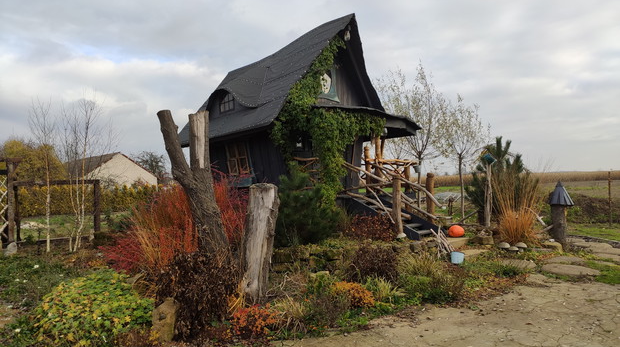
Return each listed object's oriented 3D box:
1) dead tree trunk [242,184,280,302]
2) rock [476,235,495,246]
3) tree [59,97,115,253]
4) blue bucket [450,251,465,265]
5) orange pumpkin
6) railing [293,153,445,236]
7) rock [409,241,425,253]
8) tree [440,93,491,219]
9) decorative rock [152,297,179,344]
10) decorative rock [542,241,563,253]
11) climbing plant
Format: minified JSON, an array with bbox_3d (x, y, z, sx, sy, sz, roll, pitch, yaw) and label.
[{"bbox_3d":[-0.634,0.879,5.850,0.430,1.480,0.400,-1,-1,0],"label":"dead tree trunk"},{"bbox_3d":[3.693,1.410,9.800,0.370,0.210,0.290,-1,-1,0],"label":"rock"},{"bbox_3d":[-4.895,0.044,10.200,1.120,3.380,1.050,-1,-1,0],"label":"tree"},{"bbox_3d":[2.724,1.570,8.600,0.250,0.250,0.250,-1,-1,0],"label":"blue bucket"},{"bbox_3d":[3.429,1.358,10.900,0.370,0.270,0.370,-1,-1,0],"label":"orange pumpkin"},{"bbox_3d":[1.320,0.420,9.950,3.050,1.650,1.600,-1,-1,-33],"label":"railing"},{"bbox_3d":[2.127,1.478,9.300,0.310,0.230,0.260,-1,-1,0],"label":"rock"},{"bbox_3d":[5.308,-0.515,16.000,1.750,4.300,1.750,-1,-1,0],"label":"tree"},{"bbox_3d":[-1.427,1.452,4.600,0.250,0.450,0.220,-1,-1,6],"label":"decorative rock"},{"bbox_3d":[4.947,1.510,9.500,0.410,0.230,0.350,-1,-1,0],"label":"decorative rock"},{"bbox_3d":[0.455,-1.247,12.100,3.100,4.600,1.200,-1,-1,-34],"label":"climbing plant"}]

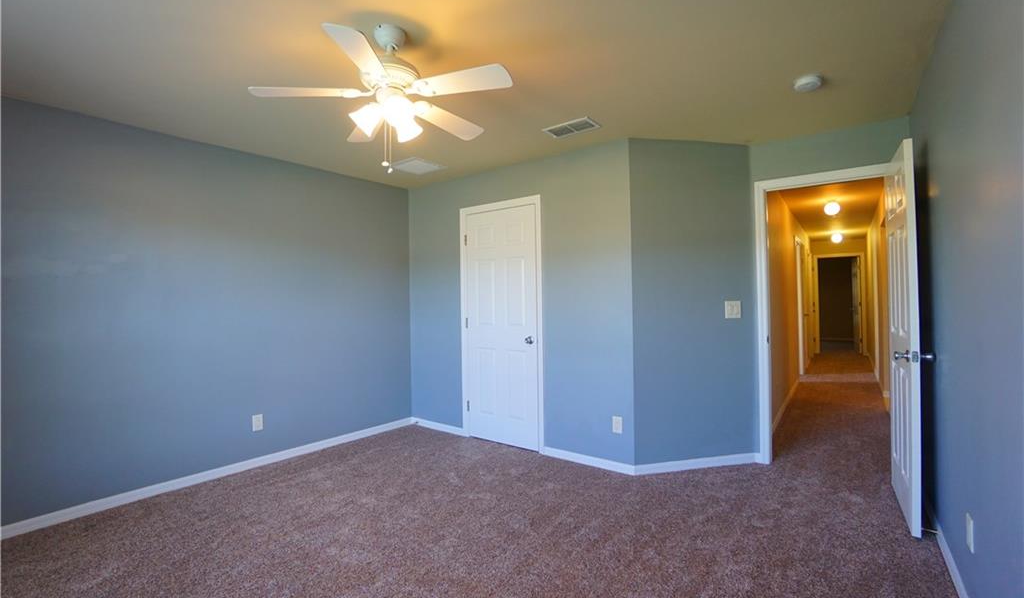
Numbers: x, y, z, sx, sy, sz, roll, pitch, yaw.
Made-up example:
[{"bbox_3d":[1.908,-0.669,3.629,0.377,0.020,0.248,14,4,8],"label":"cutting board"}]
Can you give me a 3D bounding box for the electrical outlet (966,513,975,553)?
[{"bbox_3d":[1.715,0.874,1.597,0.008,0.117,0.072,-1,-1,38],"label":"electrical outlet"}]

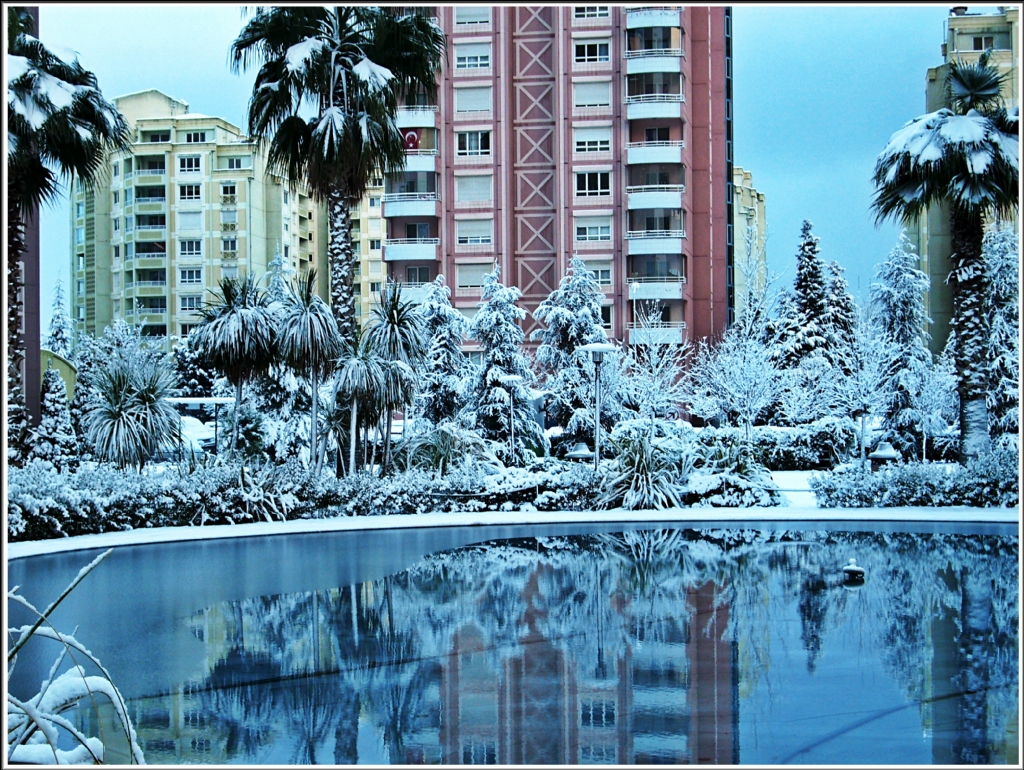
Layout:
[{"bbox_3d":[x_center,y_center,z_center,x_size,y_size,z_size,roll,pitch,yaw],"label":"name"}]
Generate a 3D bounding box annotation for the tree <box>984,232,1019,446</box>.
[{"bbox_3d":[17.969,-1.535,59.904,2.400,8.760,2.400,0,-1,0],"label":"tree"}]

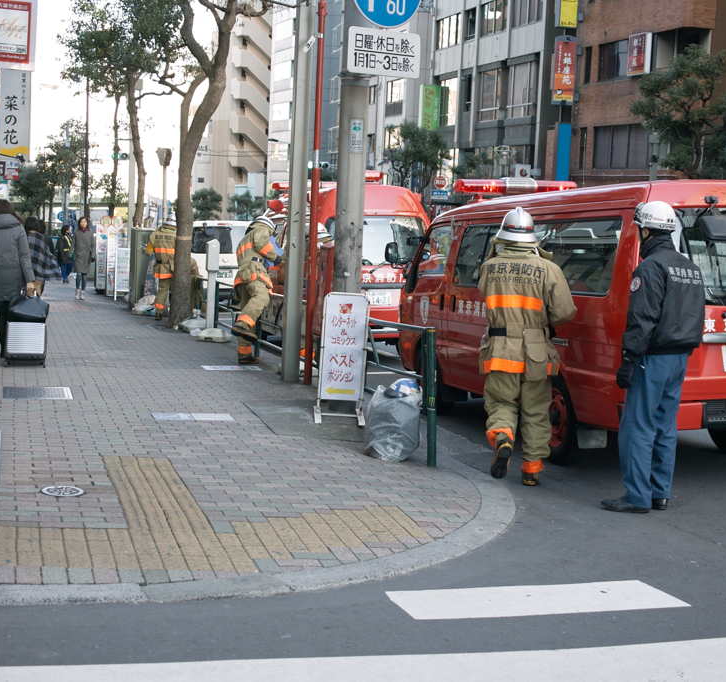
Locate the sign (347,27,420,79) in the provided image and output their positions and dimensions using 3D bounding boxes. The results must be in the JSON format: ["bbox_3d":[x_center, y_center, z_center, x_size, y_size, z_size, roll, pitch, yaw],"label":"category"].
[{"bbox_3d":[0.162,-2.277,9.200,0.620,0.365,0.040,-1,8,-27],"label":"sign"}]

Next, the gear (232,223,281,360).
[{"bbox_3d":[-1.215,-0.576,13.300,0.500,1.640,0.500,-1,8,-30],"label":"gear"}]

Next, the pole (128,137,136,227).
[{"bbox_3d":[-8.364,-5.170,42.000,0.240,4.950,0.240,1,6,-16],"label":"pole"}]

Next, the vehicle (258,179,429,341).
[{"bbox_3d":[-0.438,-1.026,16.379,1.700,2.260,4.700,1,5,-16],"label":"vehicle"}]

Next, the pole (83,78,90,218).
[{"bbox_3d":[-10.663,-6.620,45.000,0.160,7.140,0.160,1,6,-16],"label":"pole"}]

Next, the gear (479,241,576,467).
[{"bbox_3d":[1.043,0.076,7.312,0.600,1.430,0.480,2,6,-8],"label":"gear"}]

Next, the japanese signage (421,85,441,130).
[{"bbox_3d":[3.091,-10.616,53.000,0.830,2.050,0.300,0,7,-20],"label":"japanese signage"}]

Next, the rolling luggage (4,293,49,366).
[{"bbox_3d":[-3.233,-0.111,11.200,0.400,0.700,0.290,1,7,-16],"label":"rolling luggage"}]

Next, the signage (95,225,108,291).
[{"bbox_3d":[-5.933,-1.898,26.500,0.320,1.570,0.220,1,7,-10],"label":"signage"}]

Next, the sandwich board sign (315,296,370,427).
[{"bbox_3d":[-0.163,0.139,9.280,0.385,1.000,0.420,3,7,3],"label":"sandwich board sign"}]

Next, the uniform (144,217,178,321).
[{"bbox_3d":[-3.231,-1.218,19.109,0.630,1.740,0.550,1,6,-14],"label":"uniform"}]

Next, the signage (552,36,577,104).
[{"bbox_3d":[7.451,-9.977,43.000,0.800,2.500,0.230,0,7,-19],"label":"signage"}]

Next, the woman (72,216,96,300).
[{"bbox_3d":[-5.658,-1.660,23.600,0.500,1.660,0.340,1,7,-16],"label":"woman"}]

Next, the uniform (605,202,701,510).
[{"bbox_3d":[1.665,0.083,6.680,0.400,1.740,0.520,9,9,41],"label":"uniform"}]

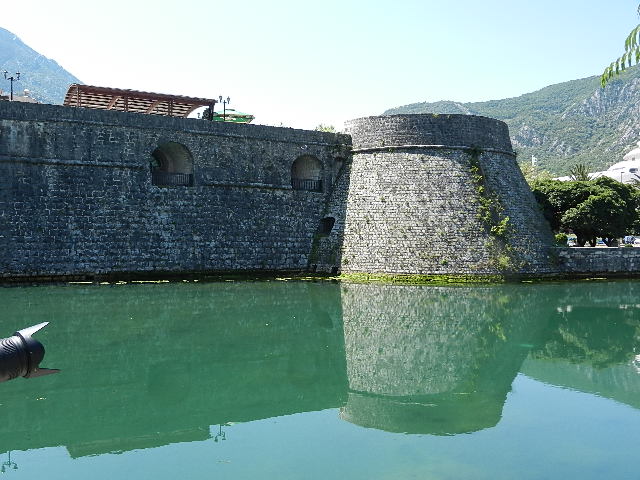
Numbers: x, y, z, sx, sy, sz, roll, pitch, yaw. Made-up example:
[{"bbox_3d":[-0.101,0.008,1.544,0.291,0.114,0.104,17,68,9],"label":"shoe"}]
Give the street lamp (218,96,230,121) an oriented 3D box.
[{"bbox_3d":[-7.907,-9.872,50.688,1.000,3.900,0.400,0,1,-26],"label":"street lamp"}]

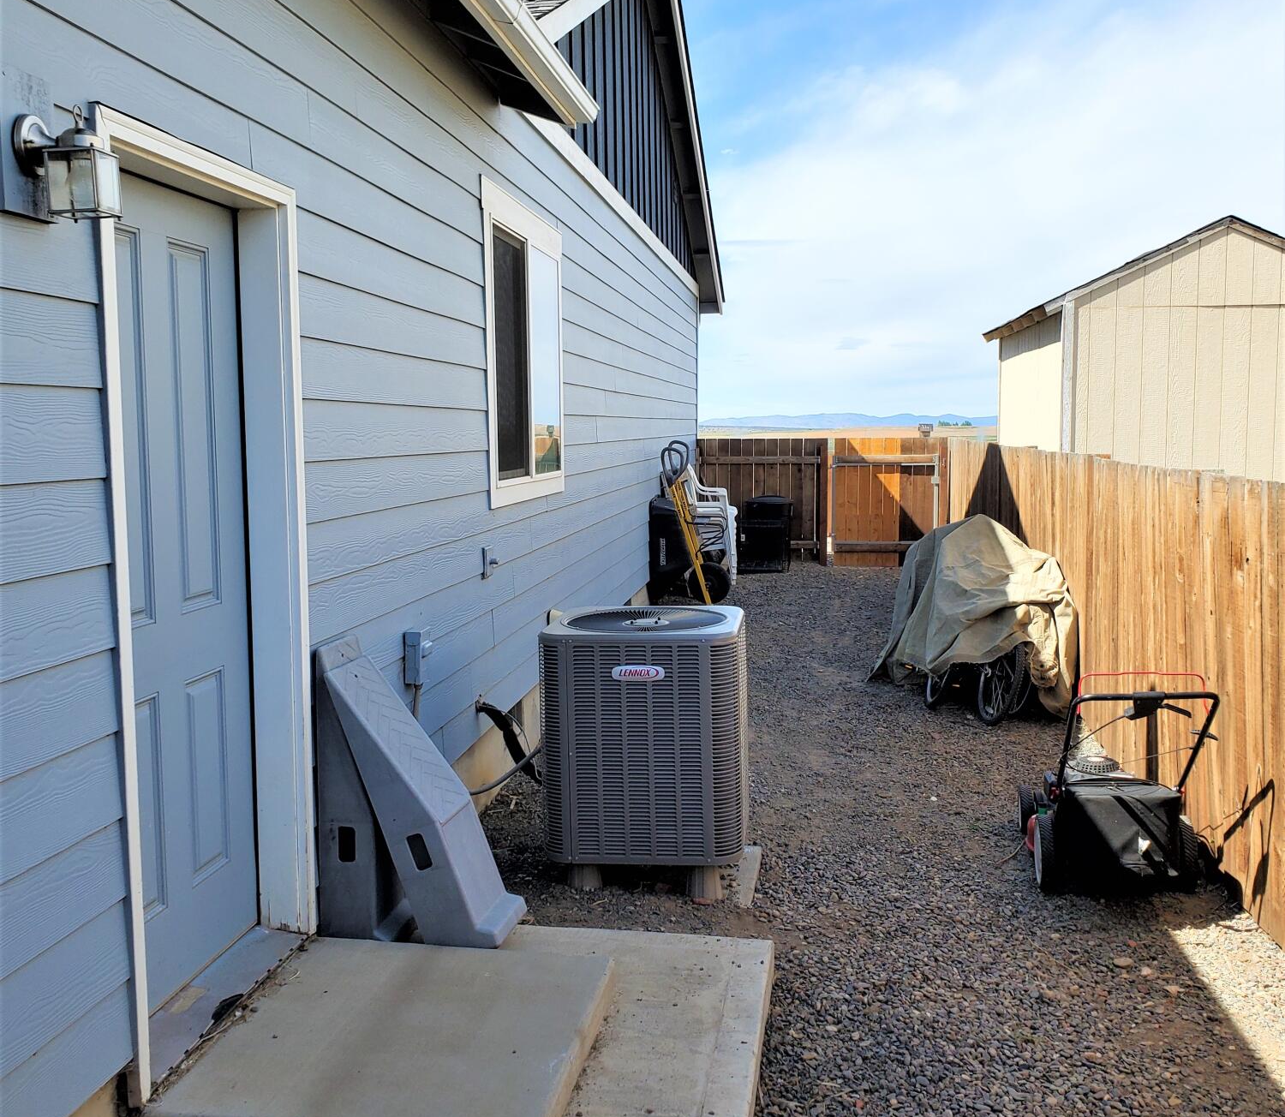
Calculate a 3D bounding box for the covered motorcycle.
[{"bbox_3d":[1.985,0.316,7.843,1.020,1.150,1.680,-1,6,0],"label":"covered motorcycle"}]

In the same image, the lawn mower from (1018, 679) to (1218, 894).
[{"bbox_3d":[1.751,0.773,4.736,0.600,0.870,1.370,1,6,11],"label":"lawn mower"}]

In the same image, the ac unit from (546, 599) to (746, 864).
[{"bbox_3d":[0.038,0.641,4.982,0.717,0.860,0.718,0,6,8],"label":"ac unit"}]

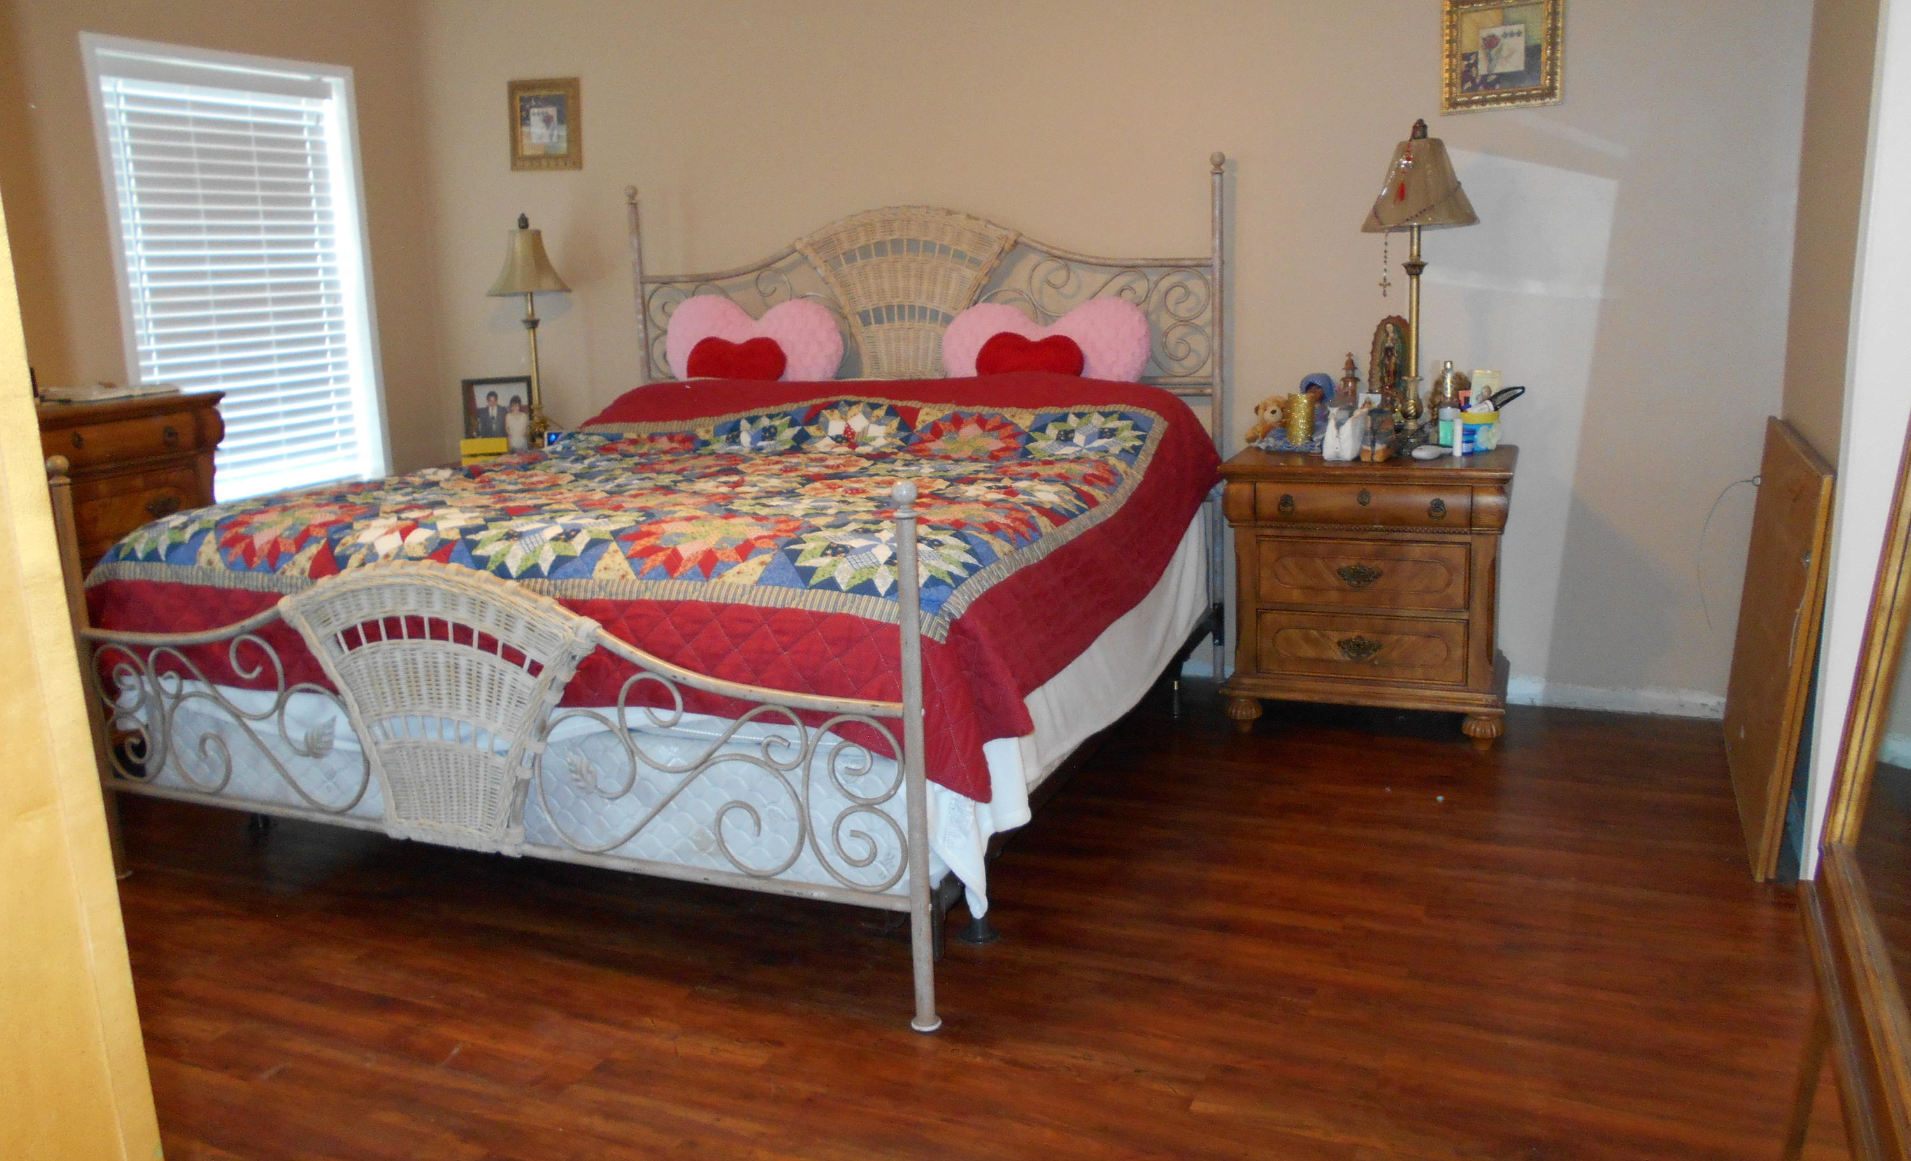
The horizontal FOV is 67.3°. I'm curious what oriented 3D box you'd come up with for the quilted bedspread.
[{"bbox_3d":[-0.566,-0.147,3.654,2.119,0.604,2.079,3,13,23],"label":"quilted bedspread"}]

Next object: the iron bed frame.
[{"bbox_3d":[-0.565,-0.271,3.639,2.039,1.564,2.208,3,13,23],"label":"iron bed frame"}]

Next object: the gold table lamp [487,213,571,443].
[{"bbox_3d":[-1.448,-0.850,4.929,0.282,0.792,0.282,3,13,23],"label":"gold table lamp"}]

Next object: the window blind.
[{"bbox_3d":[-2.202,-0.917,4.487,0.064,1.303,0.848,3,14,23],"label":"window blind"}]

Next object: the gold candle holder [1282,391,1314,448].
[{"bbox_3d":[0.940,-0.430,3.910,0.072,0.157,0.072,3,14,23],"label":"gold candle holder"}]

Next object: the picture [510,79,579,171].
[{"bbox_3d":[-1.393,-1.542,4.858,0.287,0.294,0.029,3,14,23],"label":"picture"}]

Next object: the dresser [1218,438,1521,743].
[{"bbox_3d":[1.115,0.026,3.863,0.711,0.725,0.480,3,14,23],"label":"dresser"}]

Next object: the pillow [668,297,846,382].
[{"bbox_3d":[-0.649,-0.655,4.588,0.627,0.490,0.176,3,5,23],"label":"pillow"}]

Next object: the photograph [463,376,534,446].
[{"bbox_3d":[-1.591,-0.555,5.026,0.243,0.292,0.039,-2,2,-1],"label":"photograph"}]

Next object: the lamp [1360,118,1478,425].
[{"bbox_3d":[1.175,-0.739,3.679,0.281,0.846,0.281,3,14,23],"label":"lamp"}]

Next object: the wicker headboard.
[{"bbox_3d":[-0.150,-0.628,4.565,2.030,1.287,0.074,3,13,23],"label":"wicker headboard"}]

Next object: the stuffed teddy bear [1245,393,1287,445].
[{"bbox_3d":[0.881,-0.433,4.002,0.143,0.156,0.124,1,13,14],"label":"stuffed teddy bear"}]

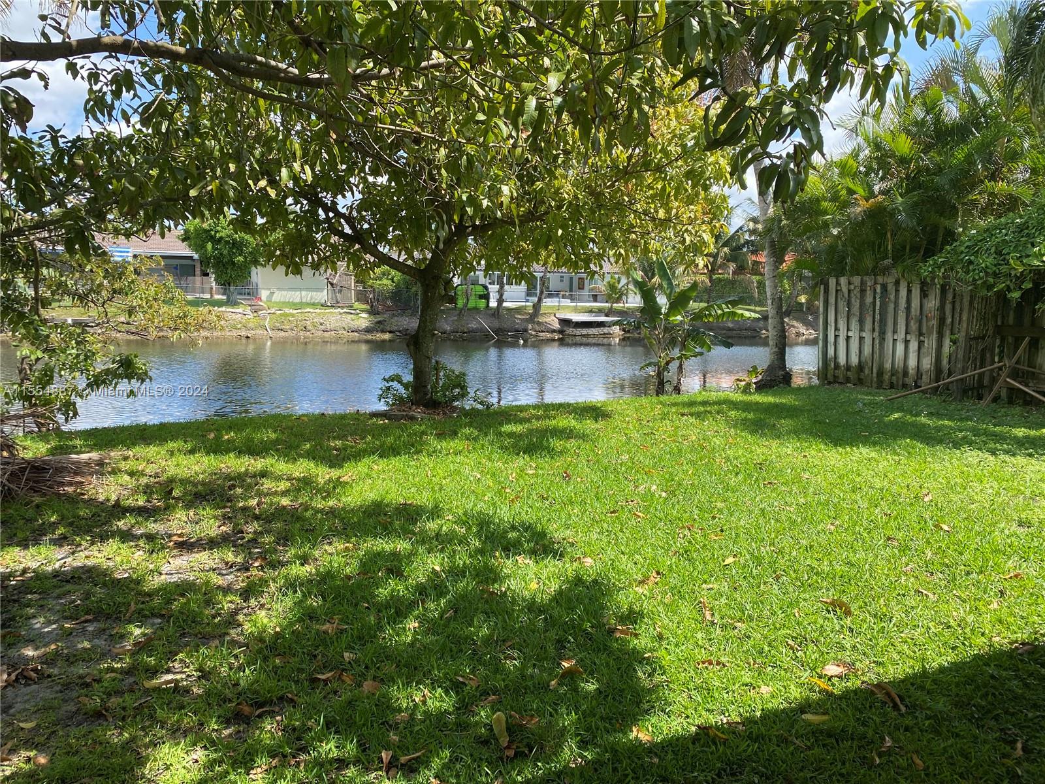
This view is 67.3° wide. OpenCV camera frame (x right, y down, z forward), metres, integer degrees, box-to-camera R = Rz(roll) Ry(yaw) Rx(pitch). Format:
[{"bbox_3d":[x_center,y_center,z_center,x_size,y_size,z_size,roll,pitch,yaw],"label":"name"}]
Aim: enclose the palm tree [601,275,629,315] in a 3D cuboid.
[{"bbox_3d":[5.675,-5.978,48.500,2.100,2.623,2.000,0,8,0],"label":"palm tree"}]

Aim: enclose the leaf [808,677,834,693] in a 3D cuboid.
[{"bbox_3d":[1.180,1.157,3.103,0.040,0.030,0.117,-5,10,-35],"label":"leaf"}]

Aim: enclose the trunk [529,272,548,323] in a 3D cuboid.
[{"bbox_3d":[0.926,-5.323,44.500,0.950,2.900,0.600,0,8,0],"label":"trunk"}]

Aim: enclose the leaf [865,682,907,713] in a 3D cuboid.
[{"bbox_3d":[1.388,1.170,3.008,0.075,0.050,0.199,-3,8,-21],"label":"leaf"}]

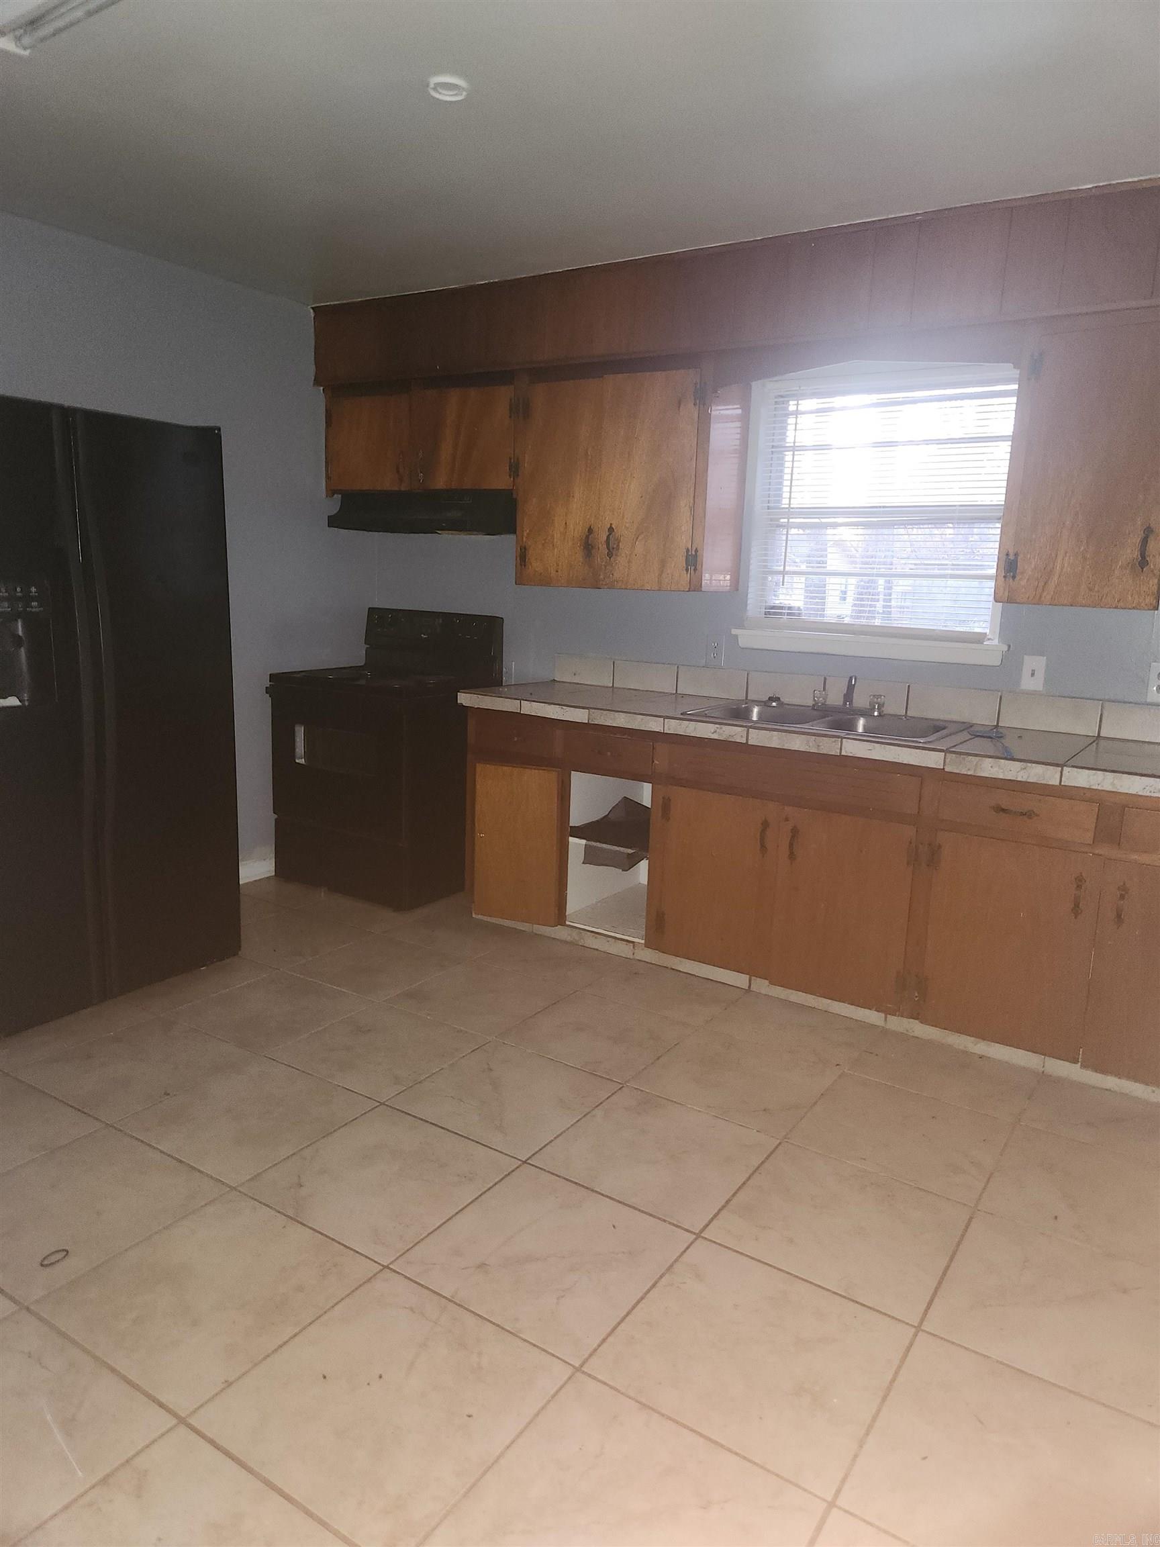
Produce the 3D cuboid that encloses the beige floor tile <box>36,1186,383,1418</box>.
[{"bbox_3d":[-0.694,0.974,1.943,0.447,0.010,0.447,9,13,33],"label":"beige floor tile"}]

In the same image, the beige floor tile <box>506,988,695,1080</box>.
[{"bbox_3d":[0.055,0.781,3.058,0.447,0.010,0.447,9,13,33],"label":"beige floor tile"}]

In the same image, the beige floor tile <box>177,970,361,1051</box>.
[{"bbox_3d":[-0.969,0.747,3.250,0.459,0.010,0.459,9,13,33],"label":"beige floor tile"}]

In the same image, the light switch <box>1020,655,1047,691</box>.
[{"bbox_3d":[1.509,-0.333,3.419,0.070,0.114,0.012,9,13,33],"label":"light switch"}]

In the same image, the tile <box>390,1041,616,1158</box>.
[{"bbox_3d":[-0.197,0.866,2.752,0.459,0.010,0.459,9,13,33],"label":"tile"}]

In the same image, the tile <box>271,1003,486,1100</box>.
[{"bbox_3d":[-0.572,0.788,2.929,0.447,0.010,0.447,9,13,33],"label":"tile"}]

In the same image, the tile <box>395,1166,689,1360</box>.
[{"bbox_3d":[-0.067,0.992,2.123,0.459,0.010,0.459,9,13,33],"label":"tile"}]

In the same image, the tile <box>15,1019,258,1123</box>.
[{"bbox_3d":[-1.224,0.813,2.870,0.459,0.010,0.459,9,13,33],"label":"tile"}]

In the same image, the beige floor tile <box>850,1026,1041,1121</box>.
[{"bbox_3d":[1.053,0.862,2.967,0.459,0.010,0.341,9,13,33],"label":"beige floor tile"}]

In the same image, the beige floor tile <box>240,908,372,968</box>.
[{"bbox_3d":[-1.076,0.608,3.787,0.447,0.010,0.447,9,13,33],"label":"beige floor tile"}]

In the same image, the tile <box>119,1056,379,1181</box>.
[{"bbox_3d":[-0.821,0.852,2.558,0.447,0.010,0.447,9,13,33],"label":"tile"}]

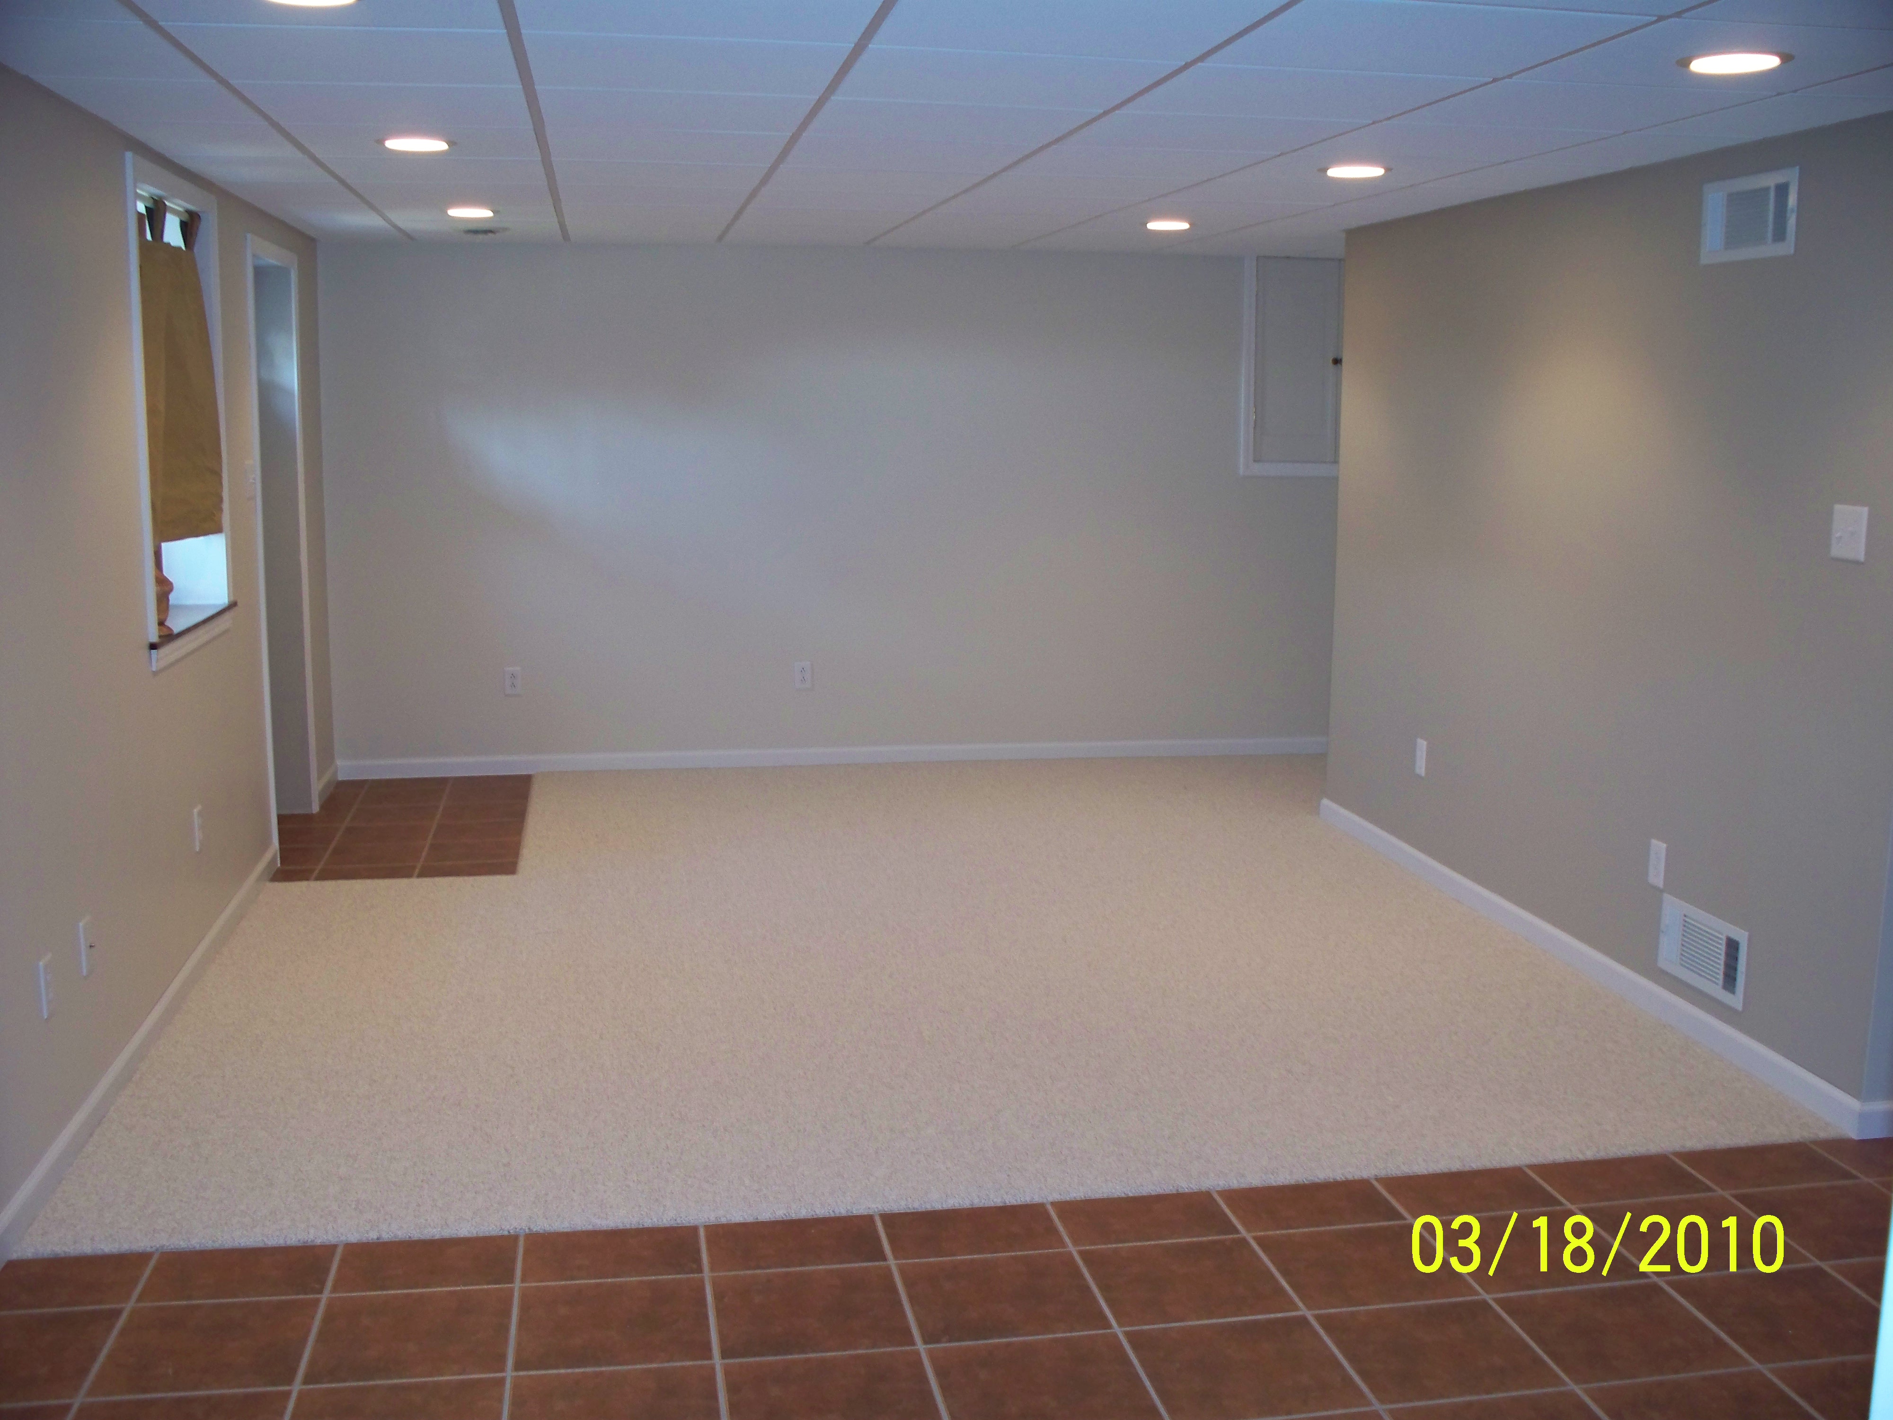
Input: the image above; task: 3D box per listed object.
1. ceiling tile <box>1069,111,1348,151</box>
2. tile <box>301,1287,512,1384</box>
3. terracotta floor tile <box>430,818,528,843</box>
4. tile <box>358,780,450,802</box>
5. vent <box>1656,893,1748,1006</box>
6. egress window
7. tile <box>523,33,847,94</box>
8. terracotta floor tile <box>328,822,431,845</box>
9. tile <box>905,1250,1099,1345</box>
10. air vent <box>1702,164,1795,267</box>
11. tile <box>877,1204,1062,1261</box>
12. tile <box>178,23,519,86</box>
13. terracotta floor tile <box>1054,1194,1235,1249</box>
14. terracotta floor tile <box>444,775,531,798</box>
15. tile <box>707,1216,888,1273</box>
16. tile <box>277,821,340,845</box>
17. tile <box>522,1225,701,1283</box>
[{"bbox_3d":[0.602,-1.345,4.567,0.603,0.016,0.603,-1,9,-10],"label":"ceiling tile"},{"bbox_3d":[-0.891,1.047,3.296,0.330,0.010,0.330,-1,9,-10],"label":"tile"},{"bbox_3d":[-1.666,0.436,7.001,0.310,0.010,0.323,-1,9,-10],"label":"terracotta floor tile"},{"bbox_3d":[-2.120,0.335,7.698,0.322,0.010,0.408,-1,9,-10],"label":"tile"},{"bbox_3d":[1.846,0.591,4.830,0.015,0.196,0.400,-1,9,-10],"label":"vent"},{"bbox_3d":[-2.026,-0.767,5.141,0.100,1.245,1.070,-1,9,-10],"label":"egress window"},{"bbox_3d":[-0.491,-1.211,3.688,0.600,0.016,0.600,-1,9,-10],"label":"tile"},{"bbox_3d":[-1.977,0.443,6.949,0.323,0.010,0.323,-1,9,-10],"label":"terracotta floor tile"},{"bbox_3d":[0.092,1.002,3.359,0.323,0.010,0.323,-1,9,-10],"label":"tile"},{"bbox_3d":[1.814,-1.119,4.476,0.020,0.197,0.395,-1,9,-10],"label":"air vent"},{"bbox_3d":[0.049,0.981,3.688,0.330,0.010,0.212,-1,9,-10],"label":"tile"},{"bbox_3d":[-1.092,-1.213,3.642,0.605,0.016,0.605,-1,9,-10],"label":"tile"},{"bbox_3d":[0.381,0.984,3.784,0.330,0.010,0.210,-1,9,-10],"label":"terracotta floor tile"},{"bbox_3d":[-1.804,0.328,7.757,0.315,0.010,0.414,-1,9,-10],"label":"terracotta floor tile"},{"bbox_3d":[-0.278,0.978,3.598,0.322,0.010,0.211,-1,9,-10],"label":"tile"},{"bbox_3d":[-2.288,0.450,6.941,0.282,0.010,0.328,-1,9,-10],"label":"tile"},{"bbox_3d":[-0.606,0.991,3.576,0.330,0.010,0.212,-1,9,-10],"label":"tile"}]

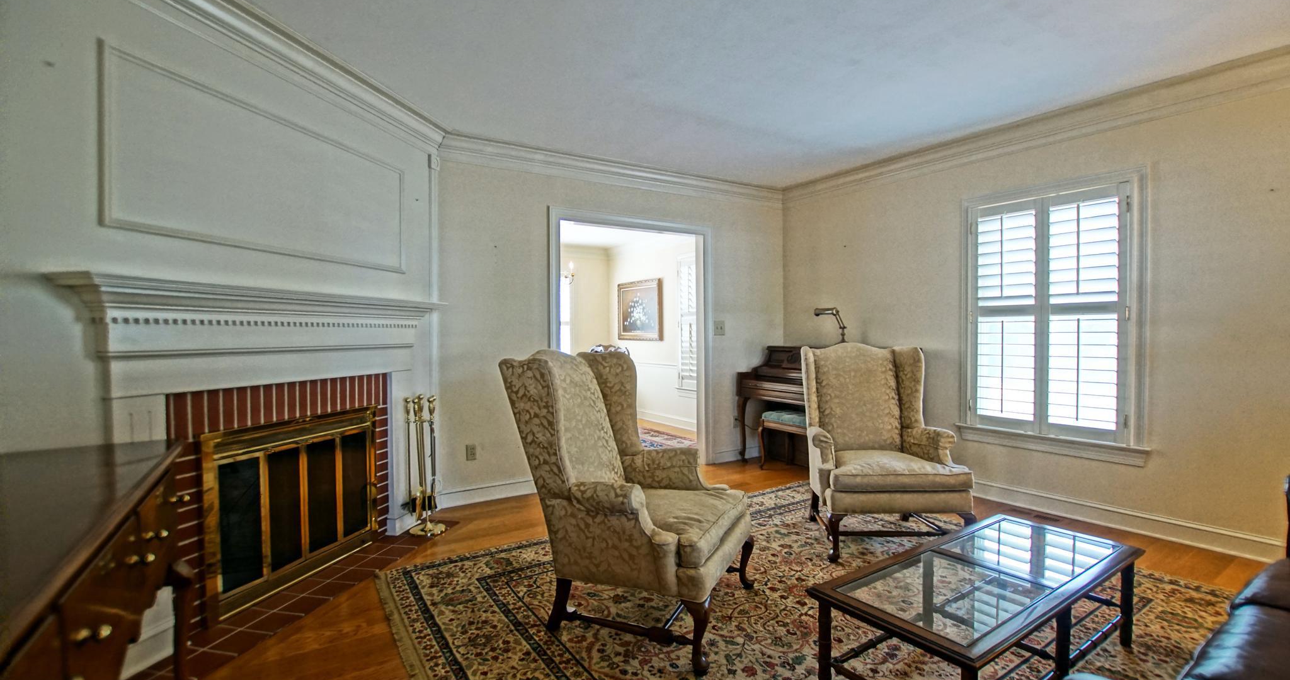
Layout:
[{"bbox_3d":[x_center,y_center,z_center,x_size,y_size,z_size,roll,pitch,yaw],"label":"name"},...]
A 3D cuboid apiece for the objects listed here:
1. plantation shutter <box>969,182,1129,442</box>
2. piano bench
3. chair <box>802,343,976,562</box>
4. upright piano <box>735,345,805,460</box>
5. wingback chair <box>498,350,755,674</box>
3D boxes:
[{"bbox_3d":[2.654,-0.164,3.620,0.059,1.597,0.908,0,1,-35],"label":"plantation shutter"},{"bbox_3d":[1.387,0.897,4.566,0.387,0.494,0.773,0,1,-35],"label":"piano bench"},{"bbox_3d":[1.352,0.595,3.214,0.785,1.125,0.892,0,1,1],"label":"chair"},{"bbox_3d":[1.503,0.605,4.599,0.666,1.077,1.392,0,1,-35],"label":"upright piano"},{"bbox_3d":[-0.039,0.605,2.398,0.916,1.125,0.797,0,1,25],"label":"wingback chair"}]

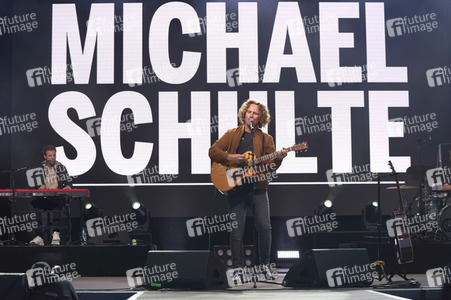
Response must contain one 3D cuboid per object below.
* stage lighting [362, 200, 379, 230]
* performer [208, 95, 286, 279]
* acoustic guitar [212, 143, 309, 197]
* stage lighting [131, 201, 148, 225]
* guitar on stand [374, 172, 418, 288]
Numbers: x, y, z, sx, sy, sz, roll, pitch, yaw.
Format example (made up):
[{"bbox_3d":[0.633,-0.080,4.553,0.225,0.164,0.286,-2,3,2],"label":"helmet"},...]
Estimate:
[{"bbox_3d":[2.542,1.147,18.000,0.355,0.510,0.330,1,-6,-12],"label":"stage lighting"},{"bbox_3d":[0.225,0.405,10.400,0.760,1.820,0.480,-1,-6,10],"label":"performer"},{"bbox_3d":[0.339,0.108,10.220,1.030,0.410,0.130,-18,-3,3],"label":"acoustic guitar"},{"bbox_3d":[-1.386,1.088,17.000,0.340,0.480,0.330,-3,-6,24],"label":"stage lighting"},{"bbox_3d":[1.675,0.793,10.300,0.440,1.120,0.450,-1,-6,6],"label":"guitar on stand"}]

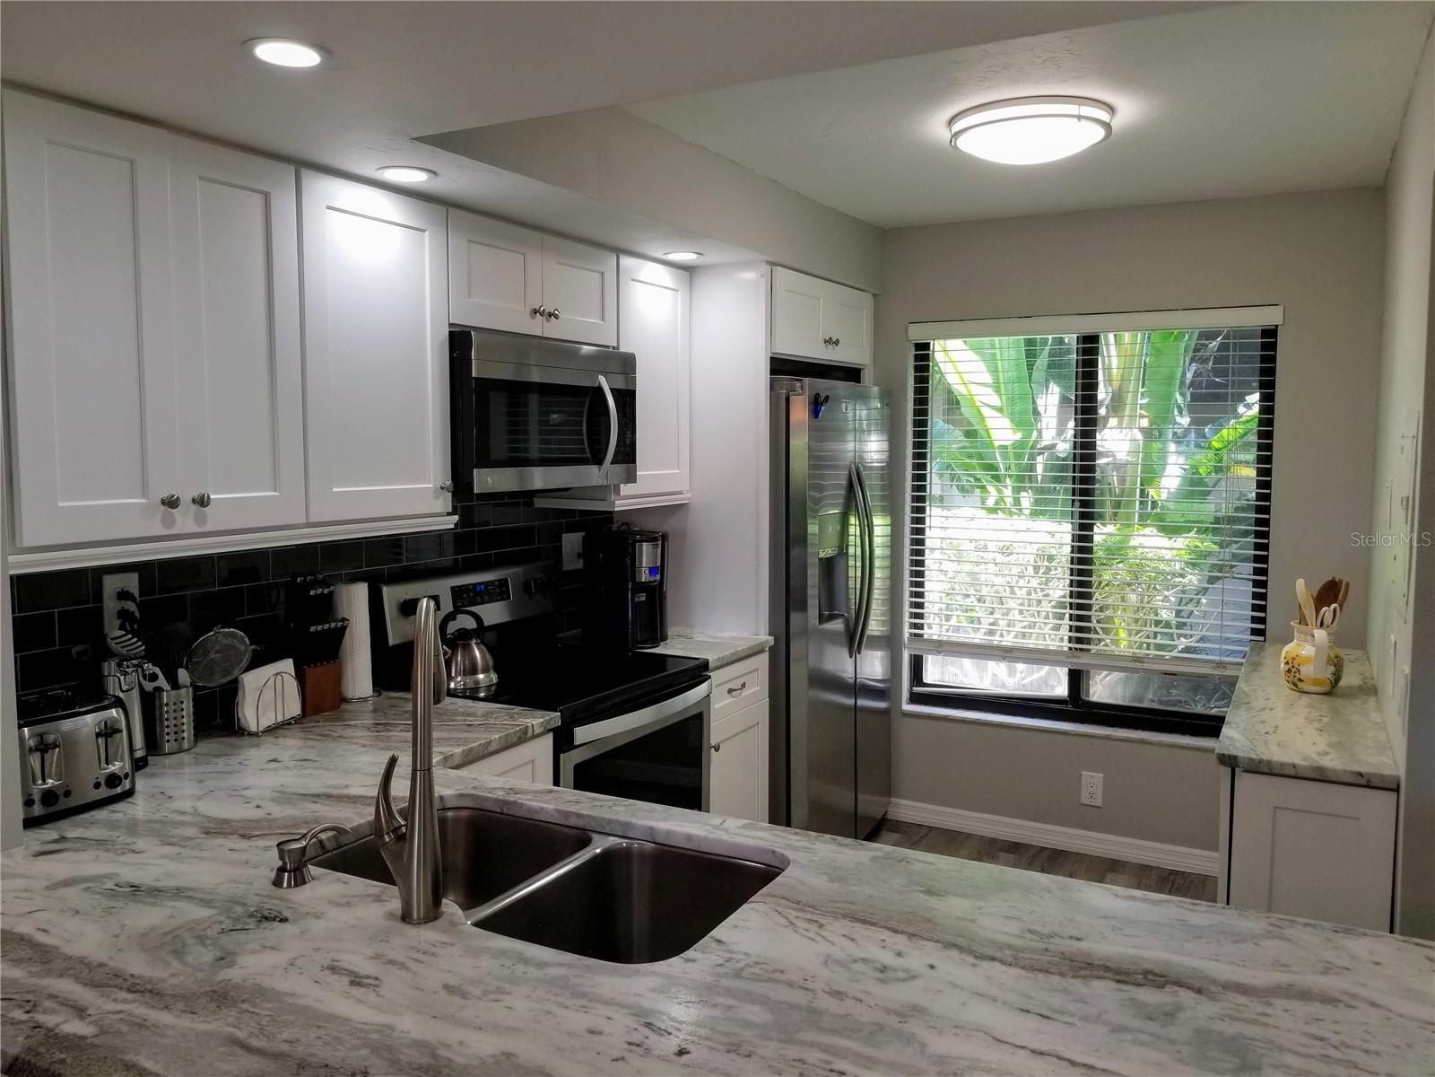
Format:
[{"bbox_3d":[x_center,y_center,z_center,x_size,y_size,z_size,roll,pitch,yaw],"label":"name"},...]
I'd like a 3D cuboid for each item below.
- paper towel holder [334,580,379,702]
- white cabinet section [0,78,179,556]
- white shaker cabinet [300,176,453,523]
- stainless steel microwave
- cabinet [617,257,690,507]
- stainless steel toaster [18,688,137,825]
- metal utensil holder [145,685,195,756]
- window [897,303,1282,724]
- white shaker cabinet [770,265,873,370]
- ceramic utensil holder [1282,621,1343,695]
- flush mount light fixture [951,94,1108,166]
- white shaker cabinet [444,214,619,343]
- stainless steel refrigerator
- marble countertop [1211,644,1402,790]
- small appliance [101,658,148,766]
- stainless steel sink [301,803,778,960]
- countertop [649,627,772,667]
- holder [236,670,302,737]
[{"bbox_3d":[-0.944,0.265,2.819,0.125,0.300,0.125,3,5,29],"label":"paper towel holder"},{"bbox_3d":[-1.258,-0.384,2.024,0.328,0.765,0.296,3,6,28],"label":"white cabinet section"},{"bbox_3d":[-0.931,-0.435,2.618,0.325,0.765,0.457,3,5,29],"label":"white shaker cabinet"},{"bbox_3d":[-0.584,-0.351,3.064,0.424,0.409,0.754,3,6,28],"label":"stainless steel microwave"},{"bbox_3d":[-0.339,-0.506,3.602,0.337,0.789,0.452,3,6,28],"label":"cabinet"},{"bbox_3d":[-1.233,0.391,1.982,0.228,0.190,0.214,3,5,29],"label":"stainless steel toaster"},{"bbox_3d":[-1.174,0.390,2.317,0.091,0.128,0.091,3,6,28],"label":"metal utensil holder"},{"bbox_3d":[1.381,-0.043,4.143,1.360,1.600,0.120,3,5,29],"label":"window"},{"bbox_3d":[0.139,-0.807,4.130,0.628,0.284,0.961,3,6,28],"label":"white shaker cabinet"},{"bbox_3d":[1.700,0.341,3.082,0.163,0.185,0.180,1,5,17],"label":"ceramic utensil holder"},{"bbox_3d":[0.826,-1.057,2.848,0.417,0.091,0.417,3,6,28],"label":"flush mount light fixture"},{"bbox_3d":[-0.622,-0.703,3.051,0.337,0.294,0.763,3,6,28],"label":"white shaker cabinet"},{"bbox_3d":[0.202,0.316,4.194,0.782,1.801,0.910,3,6,28],"label":"stainless steel refrigerator"},{"bbox_3d":[1.675,0.452,3.065,0.352,0.034,1.590,3,5,29],"label":"marble countertop"},{"bbox_3d":[-1.219,0.357,2.186,0.092,0.222,0.085,3,5,29],"label":"small appliance"},{"bbox_3d":[-0.279,0.648,1.722,0.736,0.216,0.465,3,6,28],"label":"stainless steel sink"},{"bbox_3d":[-0.203,0.353,3.601,0.657,0.033,0.427,3,6,28],"label":"countertop"},{"bbox_3d":[-1.057,0.375,2.539,0.070,0.128,0.167,1,5,12],"label":"holder"}]

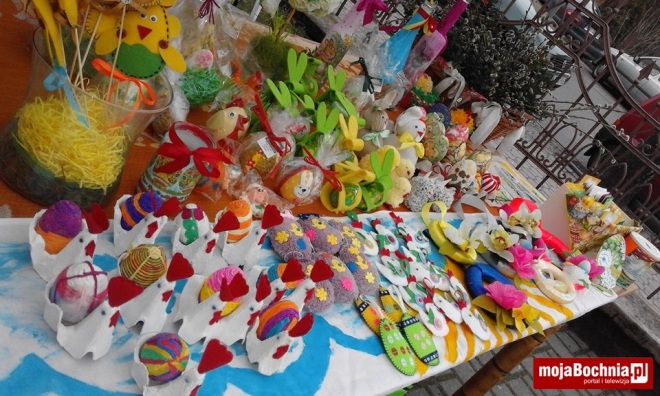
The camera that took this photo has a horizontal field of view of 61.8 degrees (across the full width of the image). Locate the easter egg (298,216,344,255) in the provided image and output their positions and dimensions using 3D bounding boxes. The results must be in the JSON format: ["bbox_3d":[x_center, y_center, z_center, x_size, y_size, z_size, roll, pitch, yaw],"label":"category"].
[{"bbox_3d":[-0.013,0.058,0.849,0.085,0.042,0.065,34,28,-6],"label":"easter egg"}]

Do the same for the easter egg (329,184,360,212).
[{"bbox_3d":[0.026,-0.003,1.057,0.058,0.046,0.046,27,31,-17],"label":"easter egg"}]

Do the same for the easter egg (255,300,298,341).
[{"bbox_3d":[-0.058,0.140,0.625,0.047,0.047,0.056,11,14,-20],"label":"easter egg"}]

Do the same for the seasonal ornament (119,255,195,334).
[{"bbox_3d":[-0.178,0.096,0.568,0.082,0.078,0.052,34,28,-6],"label":"seasonal ornament"}]

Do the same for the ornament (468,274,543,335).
[{"bbox_3d":[0.354,0.215,1.113,0.135,0.055,0.100,3,42,-50],"label":"ornament"}]

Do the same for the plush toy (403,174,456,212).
[{"bbox_3d":[0.234,-0.008,1.296,0.095,0.085,0.085,16,33,-38],"label":"plush toy"}]

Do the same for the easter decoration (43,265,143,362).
[{"bbox_3d":[-0.241,0.114,0.560,0.098,0.094,0.064,38,29,2],"label":"easter decoration"}]

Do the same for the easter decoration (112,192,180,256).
[{"bbox_3d":[-0.235,0.027,0.696,0.080,0.090,0.060,37,29,0],"label":"easter decoration"}]

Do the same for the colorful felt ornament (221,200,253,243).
[{"bbox_3d":[-0.122,0.031,0.721,0.043,0.057,0.043,2,44,-47],"label":"colorful felt ornament"}]

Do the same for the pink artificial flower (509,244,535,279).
[{"bbox_3d":[0.436,0.144,1.255,0.060,0.070,0.070,47,31,17],"label":"pink artificial flower"}]

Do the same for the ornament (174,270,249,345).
[{"bbox_3d":[-0.140,0.127,0.652,0.085,0.092,0.060,37,29,0],"label":"ornament"}]

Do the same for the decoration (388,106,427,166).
[{"bbox_3d":[0.176,-0.133,1.249,0.075,0.140,0.080,-16,56,-46],"label":"decoration"}]

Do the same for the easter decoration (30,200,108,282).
[{"bbox_3d":[-0.269,0.047,0.565,0.075,0.073,0.052,34,26,-8],"label":"easter decoration"}]

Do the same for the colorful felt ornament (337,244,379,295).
[{"bbox_3d":[0.042,0.108,0.836,0.067,0.042,0.090,2,44,-47],"label":"colorful felt ornament"}]

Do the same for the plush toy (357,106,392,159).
[{"bbox_3d":[0.103,-0.152,1.280,0.080,0.122,0.075,-3,48,-49],"label":"plush toy"}]

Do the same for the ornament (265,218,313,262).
[{"bbox_3d":[-0.062,0.065,0.847,0.062,0.035,0.078,13,35,-41],"label":"ornament"}]

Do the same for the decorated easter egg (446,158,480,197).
[{"bbox_3d":[0.298,-0.048,1.240,0.054,0.073,0.054,35,27,0],"label":"decorated easter egg"}]

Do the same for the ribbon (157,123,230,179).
[{"bbox_3d":[-0.195,-0.066,0.778,0.088,0.050,0.075,11,37,-44],"label":"ribbon"}]

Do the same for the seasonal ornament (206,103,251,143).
[{"bbox_3d":[-0.176,-0.131,0.957,0.068,0.066,0.052,32,29,-9],"label":"seasonal ornament"}]

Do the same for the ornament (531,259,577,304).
[{"bbox_3d":[0.550,0.207,1.351,0.125,0.030,0.135,-5,50,-51],"label":"ornament"}]

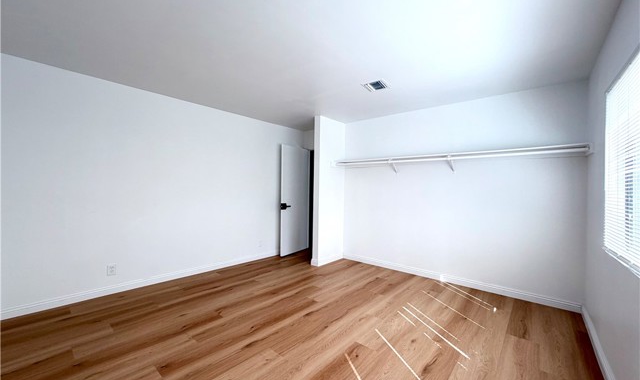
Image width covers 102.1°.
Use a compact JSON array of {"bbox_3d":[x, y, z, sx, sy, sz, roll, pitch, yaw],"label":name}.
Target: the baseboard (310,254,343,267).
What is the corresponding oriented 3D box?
[{"bbox_3d":[0.135,1.183,4.475,0.152,0.102,0.683,1,0,41],"label":"baseboard"}]

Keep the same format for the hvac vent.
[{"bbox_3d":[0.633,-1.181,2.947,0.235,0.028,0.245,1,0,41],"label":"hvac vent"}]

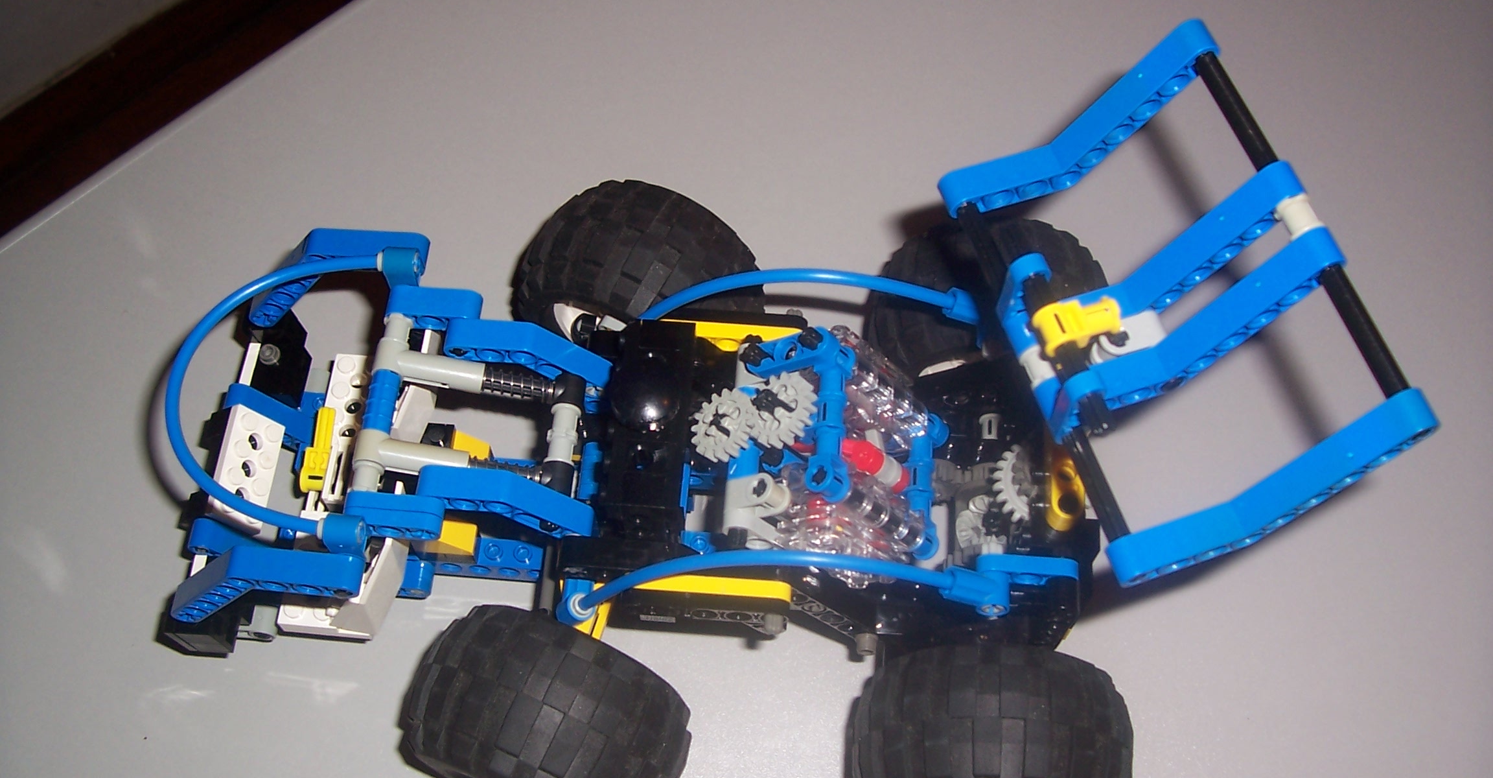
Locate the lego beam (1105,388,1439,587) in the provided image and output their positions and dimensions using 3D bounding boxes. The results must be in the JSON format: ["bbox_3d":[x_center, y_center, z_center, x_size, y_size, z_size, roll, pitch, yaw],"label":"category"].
[{"bbox_3d":[0.099,0.020,0.276,0.065,0.021,0.008,-32,63,24],"label":"lego beam"}]

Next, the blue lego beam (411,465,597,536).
[{"bbox_3d":[-0.055,0.026,0.345,0.043,0.016,0.008,16,61,-21],"label":"blue lego beam"}]

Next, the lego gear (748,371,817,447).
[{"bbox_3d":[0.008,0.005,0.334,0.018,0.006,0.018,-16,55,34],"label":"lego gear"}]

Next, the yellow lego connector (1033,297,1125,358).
[{"bbox_3d":[0.064,-0.012,0.287,0.017,0.008,0.008,-17,65,-6],"label":"yellow lego connector"}]

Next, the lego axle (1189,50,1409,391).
[{"bbox_3d":[0.104,-0.032,0.277,0.005,0.005,0.096,-17,65,-6],"label":"lego axle"}]

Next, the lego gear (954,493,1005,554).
[{"bbox_3d":[0.061,0.035,0.381,0.013,0.009,0.013,4,63,2],"label":"lego gear"}]

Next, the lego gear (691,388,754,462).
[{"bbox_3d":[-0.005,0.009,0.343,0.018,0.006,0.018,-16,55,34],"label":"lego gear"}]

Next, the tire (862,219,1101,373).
[{"bbox_3d":[0.067,-0.015,0.403,0.069,0.069,0.040,2,63,4],"label":"tire"}]

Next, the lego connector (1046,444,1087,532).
[{"bbox_3d":[0.076,0.021,0.349,0.008,0.008,0.024,2,63,4],"label":"lego connector"}]

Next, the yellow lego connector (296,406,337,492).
[{"bbox_3d":[-0.115,0.016,0.394,0.008,0.008,0.024,4,63,2],"label":"yellow lego connector"}]

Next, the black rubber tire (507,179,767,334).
[{"bbox_3d":[-0.029,-0.026,0.417,0.069,0.069,0.040,24,66,12],"label":"black rubber tire"}]

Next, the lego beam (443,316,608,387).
[{"bbox_3d":[-0.052,-0.008,0.364,0.044,0.016,0.008,17,62,-22],"label":"lego beam"}]

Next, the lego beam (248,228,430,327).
[{"bbox_3d":[-0.115,-0.031,0.395,0.065,0.021,0.008,-13,58,32],"label":"lego beam"}]

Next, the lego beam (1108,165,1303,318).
[{"bbox_3d":[0.084,-0.023,0.297,0.065,0.021,0.008,-32,63,24],"label":"lego beam"}]

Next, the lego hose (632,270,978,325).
[{"bbox_3d":[0.008,-0.021,0.363,0.100,0.033,0.006,-4,62,17],"label":"lego hose"}]

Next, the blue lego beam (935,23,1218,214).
[{"bbox_3d":[0.074,-0.056,0.320,0.065,0.021,0.008,-32,66,23],"label":"blue lego beam"}]

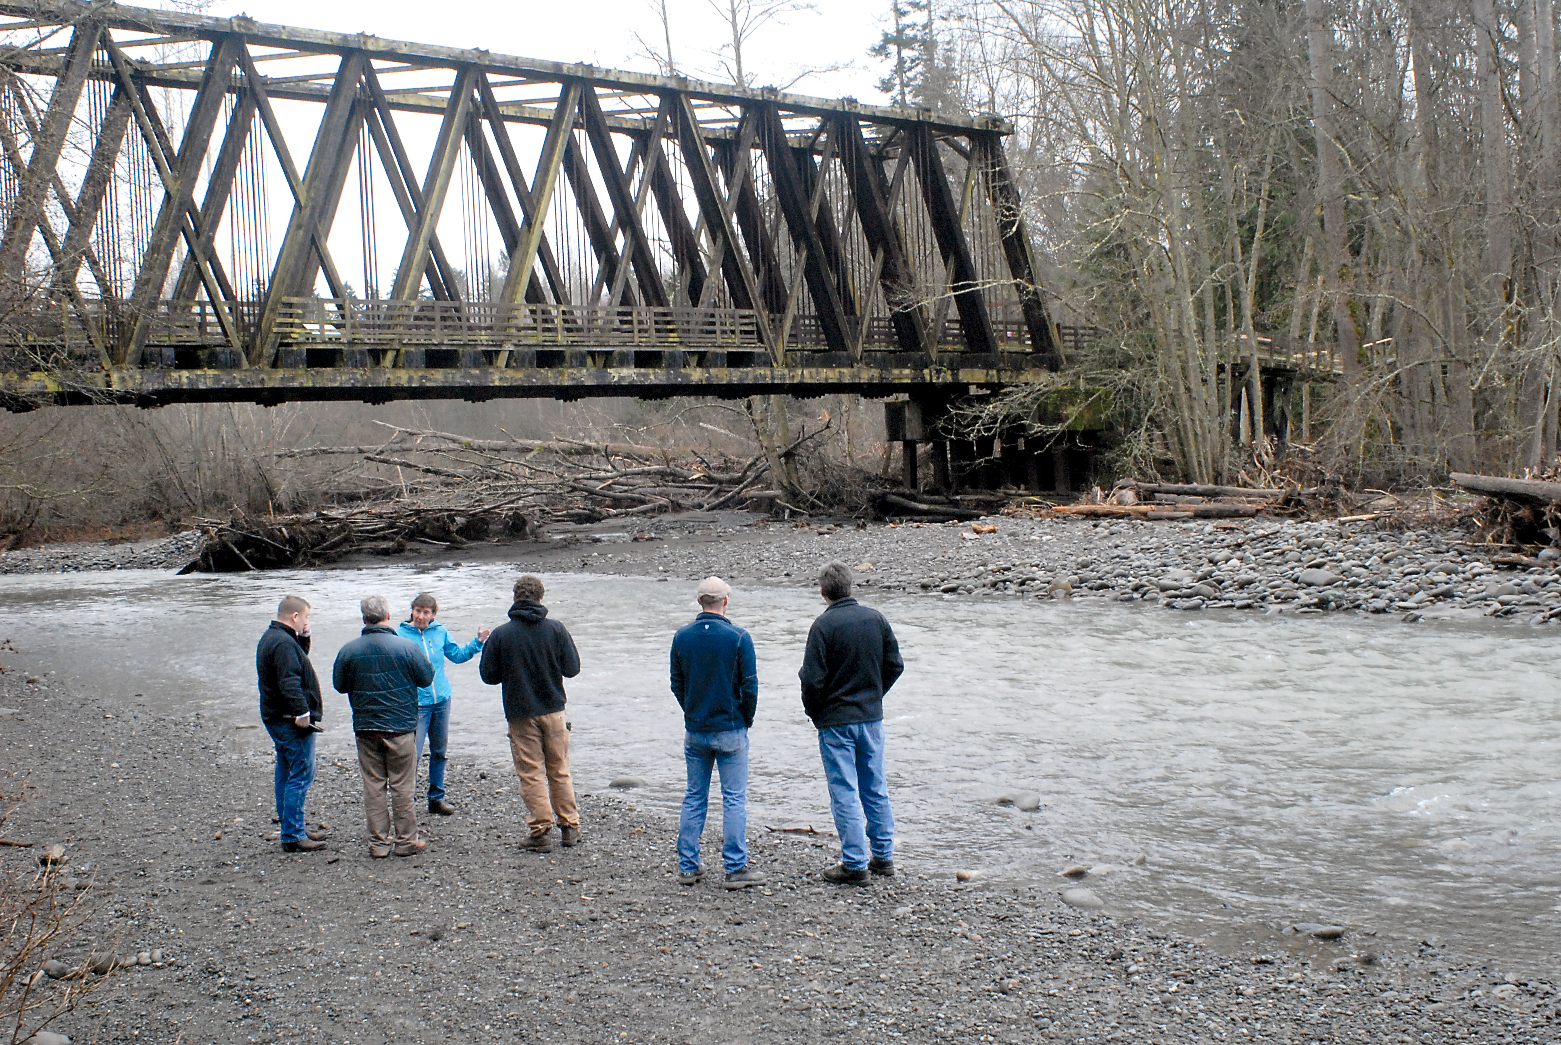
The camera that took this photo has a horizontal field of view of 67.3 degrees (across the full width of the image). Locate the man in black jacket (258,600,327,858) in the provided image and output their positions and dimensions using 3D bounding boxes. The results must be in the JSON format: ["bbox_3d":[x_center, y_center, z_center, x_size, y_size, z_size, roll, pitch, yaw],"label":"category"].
[{"bbox_3d":[-3.467,1.419,8.320,0.440,1.770,0.550,-4,2,-24],"label":"man in black jacket"}]

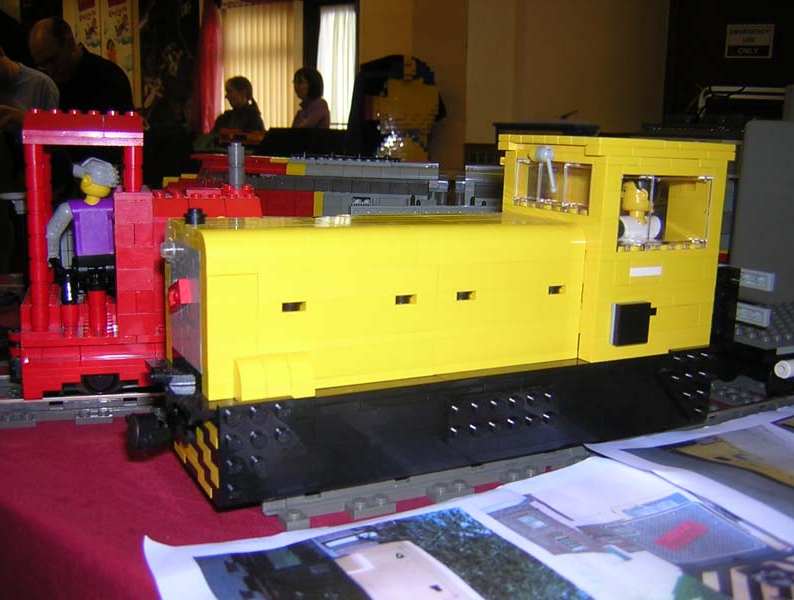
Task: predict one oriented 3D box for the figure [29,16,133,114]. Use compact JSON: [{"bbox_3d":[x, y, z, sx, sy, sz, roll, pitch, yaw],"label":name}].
[{"bbox_3d":[-1.490,-0.631,4.030,0.450,1.420,0.450,-4,12,-30],"label":"figure"}]

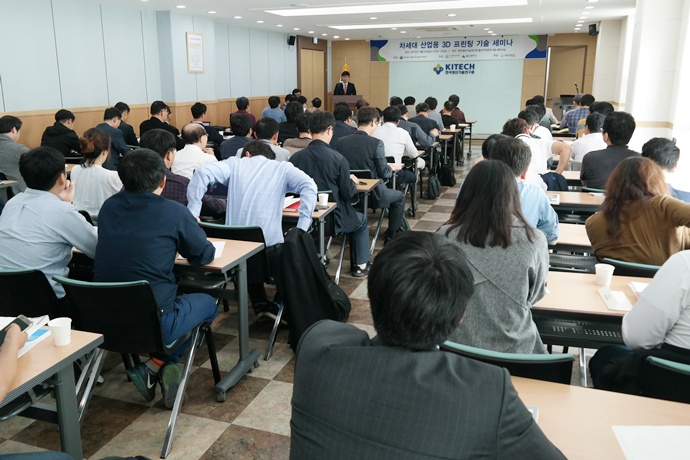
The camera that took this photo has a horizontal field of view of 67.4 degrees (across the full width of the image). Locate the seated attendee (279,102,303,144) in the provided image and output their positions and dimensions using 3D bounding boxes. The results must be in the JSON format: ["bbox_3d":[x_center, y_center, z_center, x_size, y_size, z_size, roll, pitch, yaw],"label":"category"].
[{"bbox_3d":[-0.604,-0.995,6.773,0.480,1.340,0.780,5,17,20],"label":"seated attendee"}]

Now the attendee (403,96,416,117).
[{"bbox_3d":[1.257,-1.880,9.692,0.500,1.280,0.780,6,17,19],"label":"attendee"}]

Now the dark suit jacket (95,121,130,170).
[{"bbox_3d":[-2.564,-0.914,5.772,0.480,0.630,0.420,7,17,19],"label":"dark suit jacket"}]

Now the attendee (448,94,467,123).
[{"bbox_3d":[2.185,-2.014,10.288,0.500,1.321,0.780,5,17,20],"label":"attendee"}]

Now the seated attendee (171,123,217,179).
[{"bbox_3d":[-1.175,-0.354,4.684,0.560,1.240,0.820,8,18,27],"label":"seated attendee"}]

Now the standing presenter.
[{"bbox_3d":[-0.033,-2.842,12.144,0.500,1.740,0.360,2,16,5],"label":"standing presenter"}]

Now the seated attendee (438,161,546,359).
[{"bbox_3d":[0.602,0.309,2.260,0.500,1.260,0.780,5,17,20],"label":"seated attendee"}]

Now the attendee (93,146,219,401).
[{"bbox_3d":[-0.884,0.235,2.571,0.560,1.269,0.700,3,16,14],"label":"attendee"}]

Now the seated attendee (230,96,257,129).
[{"bbox_3d":[-1.568,-1.577,8.669,0.520,1.300,0.800,7,18,22],"label":"seated attendee"}]

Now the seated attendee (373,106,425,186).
[{"bbox_3d":[0.624,-0.797,6.168,0.520,1.320,0.780,7,17,19],"label":"seated attendee"}]

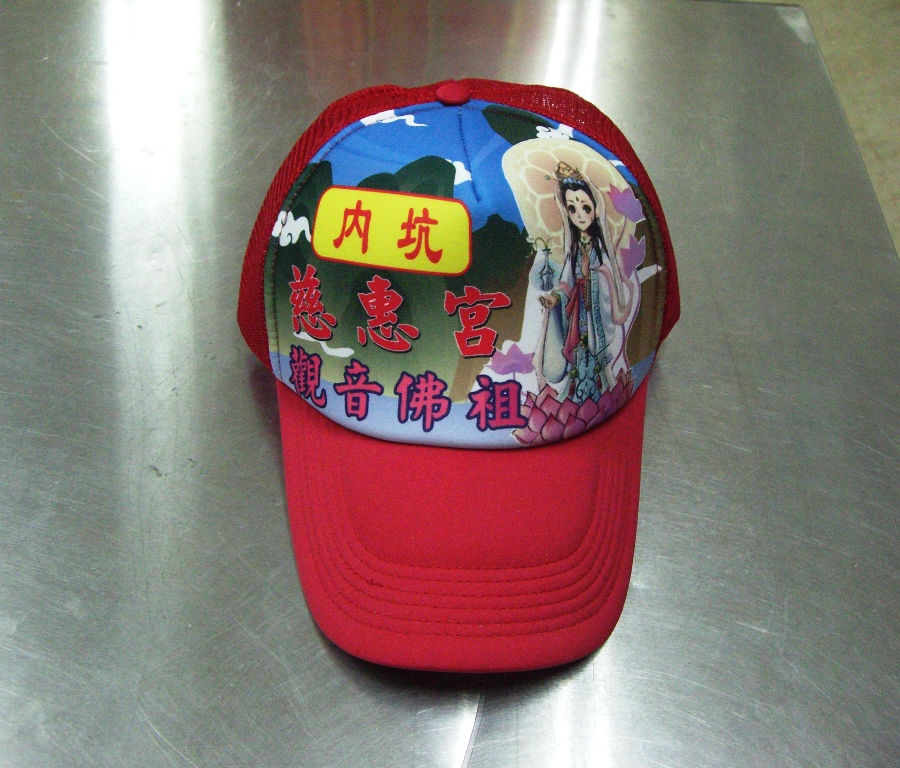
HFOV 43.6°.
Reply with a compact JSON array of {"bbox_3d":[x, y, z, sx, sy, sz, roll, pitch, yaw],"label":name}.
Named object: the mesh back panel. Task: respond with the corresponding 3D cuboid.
[{"bbox_3d":[0.003,-0.086,0.469,0.178,0.119,0.140,-1,46,-2],"label":"mesh back panel"}]

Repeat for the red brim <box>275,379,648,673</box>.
[{"bbox_3d":[0.006,0.045,0.405,0.146,0.036,0.119,-1,56,-2],"label":"red brim"}]

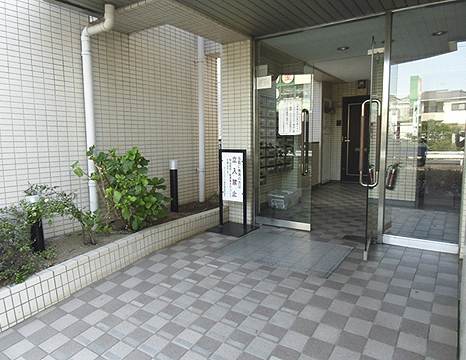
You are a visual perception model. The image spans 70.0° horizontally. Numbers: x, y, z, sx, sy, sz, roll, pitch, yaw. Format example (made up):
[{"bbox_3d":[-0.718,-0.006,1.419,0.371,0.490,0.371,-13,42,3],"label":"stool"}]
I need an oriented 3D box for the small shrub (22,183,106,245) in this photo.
[{"bbox_3d":[-1.505,0.330,2.948,0.480,0.580,0.700,4,7,34],"label":"small shrub"}]

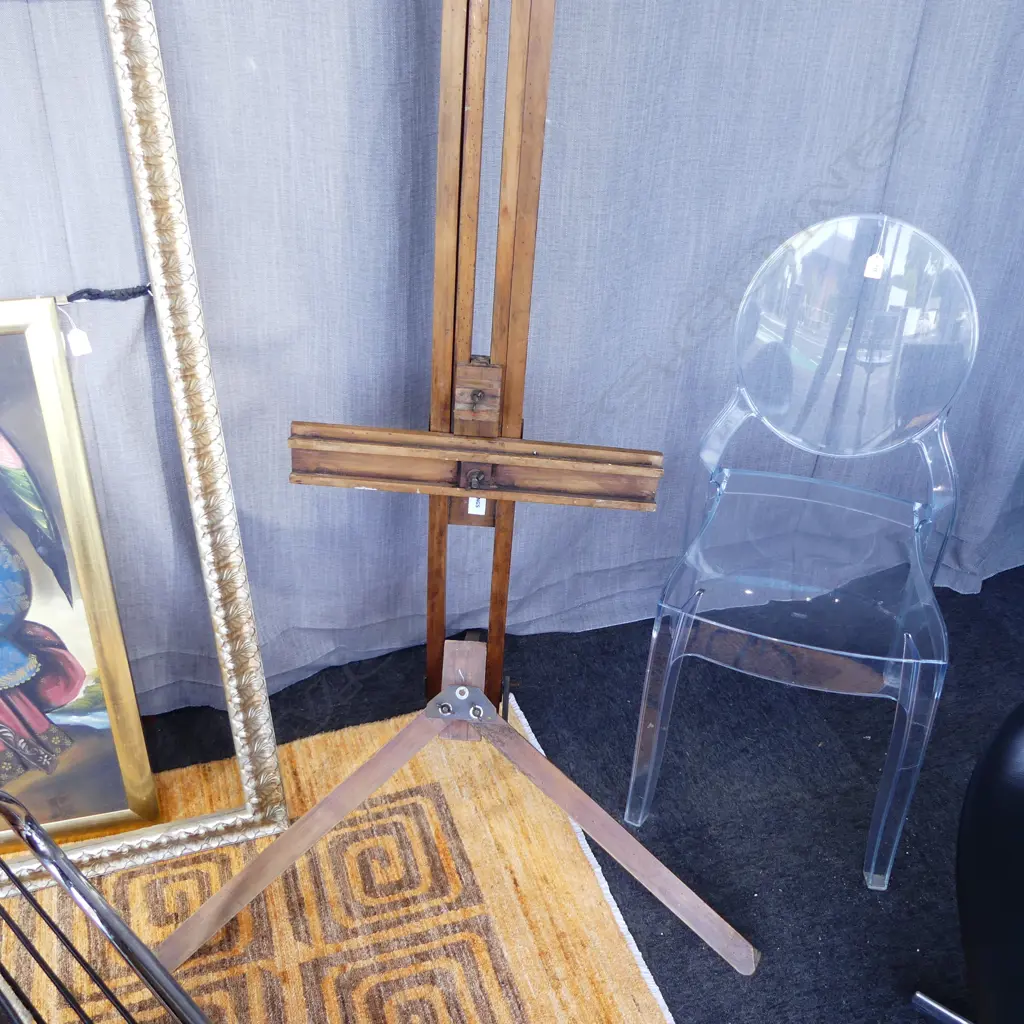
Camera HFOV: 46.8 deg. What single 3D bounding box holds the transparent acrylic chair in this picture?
[{"bbox_3d":[0.494,0.044,1.939,0.440,0.935,0.530,11,32,13],"label":"transparent acrylic chair"}]

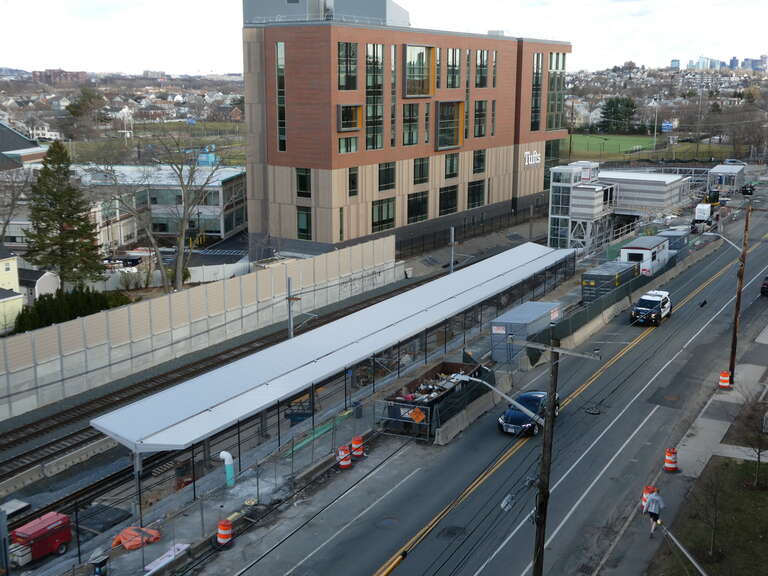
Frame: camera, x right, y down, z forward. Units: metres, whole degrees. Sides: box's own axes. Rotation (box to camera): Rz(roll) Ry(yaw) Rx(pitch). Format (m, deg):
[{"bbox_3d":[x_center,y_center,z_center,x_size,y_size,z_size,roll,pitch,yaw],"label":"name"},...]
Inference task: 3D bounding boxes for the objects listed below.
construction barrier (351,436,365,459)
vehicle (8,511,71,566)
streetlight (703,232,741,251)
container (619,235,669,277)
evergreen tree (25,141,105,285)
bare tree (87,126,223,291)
[{"bbox_3d":[-1.256,7.594,42.524,0.600,0.980,0.600,0,13,0],"label":"construction barrier"},{"bbox_3d":[-14.149,10.325,36.635,1.200,1.420,2.200,8,15,30],"label":"vehicle"},{"bbox_3d":[19.511,-2.635,51.302,2.200,1.100,0.300,9,16,32],"label":"streetlight"},{"bbox_3d":[22.488,-2.391,76.515,2.500,2.800,6.100,8,15,29],"label":"container"},{"bbox_3d":[-30.457,-6.560,82.558,7.700,14.159,7.700,9,16,32],"label":"evergreen tree"},{"bbox_3d":[-23.032,-7.719,89.126,13.500,16.367,12.500,-3,14,-15],"label":"bare tree"}]

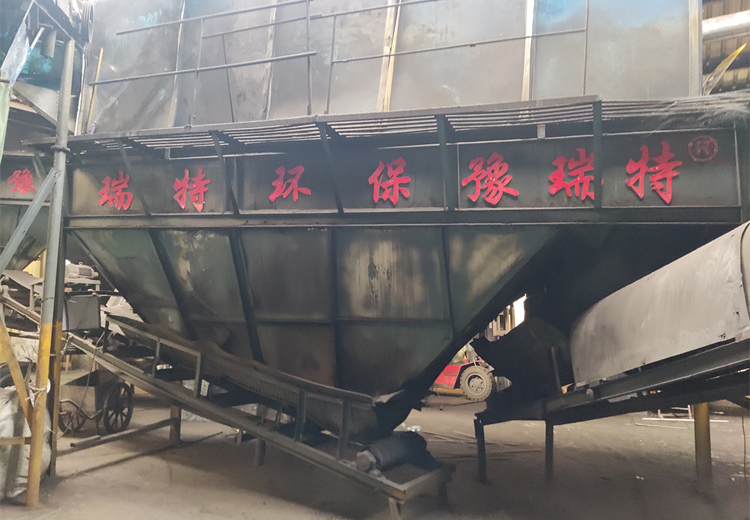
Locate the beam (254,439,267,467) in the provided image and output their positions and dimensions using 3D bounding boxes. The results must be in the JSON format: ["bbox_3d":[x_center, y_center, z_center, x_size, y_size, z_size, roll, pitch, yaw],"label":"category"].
[{"bbox_3d":[-1.146,1.948,5.453,0.090,0.274,0.095,6,-7,-41],"label":"beam"}]

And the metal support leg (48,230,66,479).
[{"bbox_3d":[-2.943,0.876,5.019,0.090,2.282,0.090,0,-6,21],"label":"metal support leg"}]

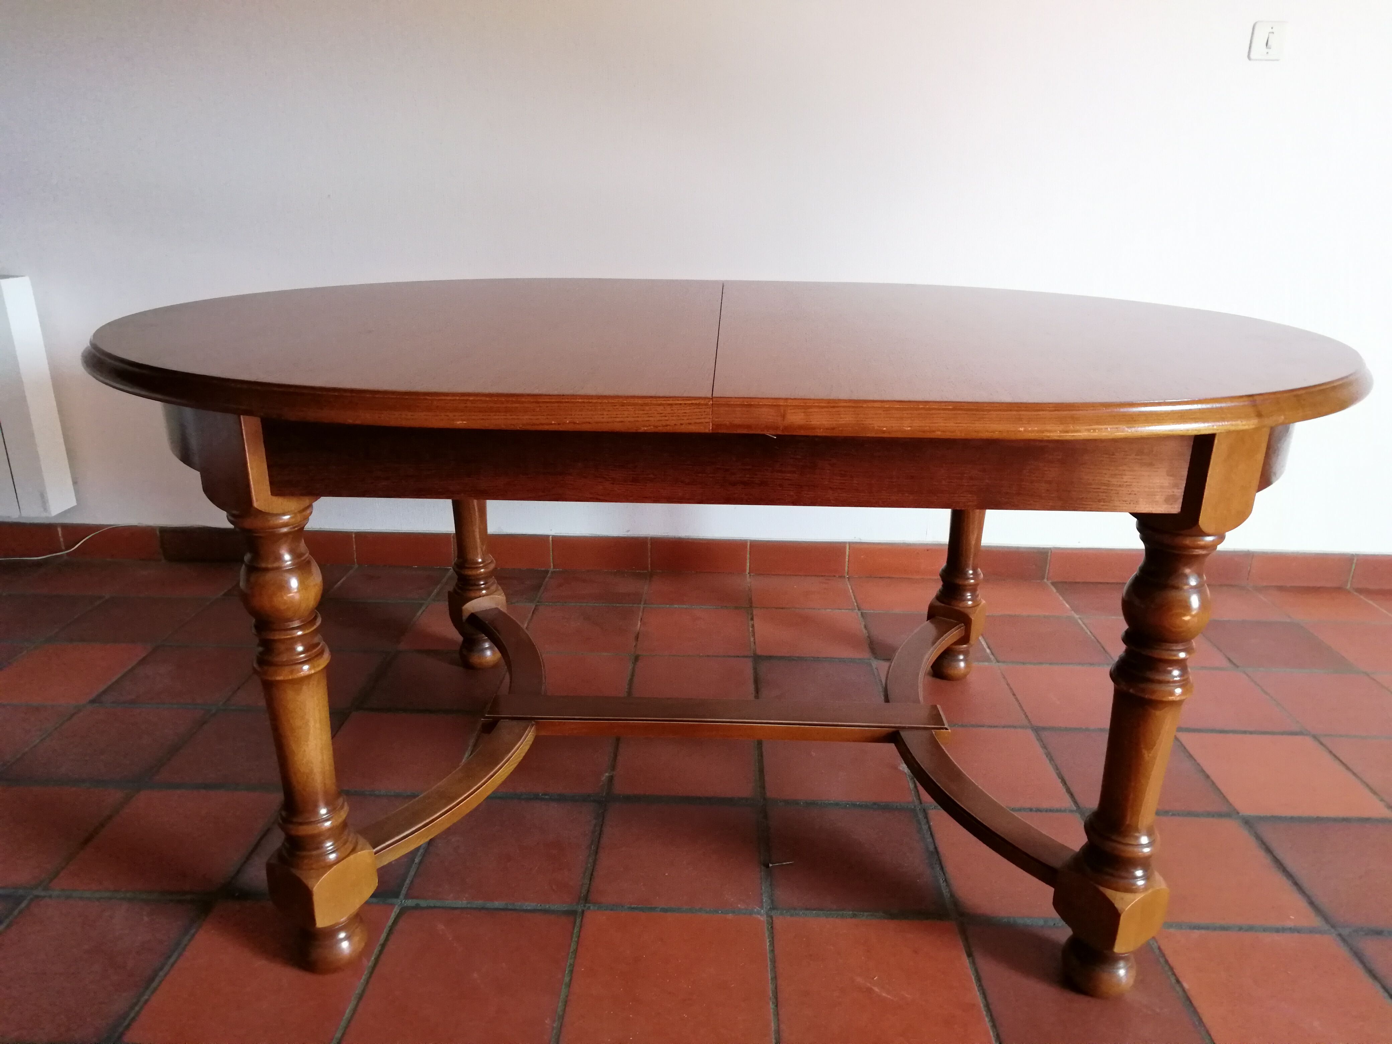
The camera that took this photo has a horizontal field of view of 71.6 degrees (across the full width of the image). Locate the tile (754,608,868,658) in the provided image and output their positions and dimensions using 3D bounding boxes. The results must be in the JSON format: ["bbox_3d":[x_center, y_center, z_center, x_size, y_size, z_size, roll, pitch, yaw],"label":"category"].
[{"bbox_3d":[0.251,0.254,2.151,0.241,0.015,0.241,1,19,1],"label":"tile"}]

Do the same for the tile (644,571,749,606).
[{"bbox_3d":[0.005,0.174,2.392,0.242,0.015,0.210,1,19,1],"label":"tile"}]

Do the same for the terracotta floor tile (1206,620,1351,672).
[{"bbox_3d":[1.273,0.278,2.140,0.242,0.015,0.240,1,19,1],"label":"terracotta floor tile"}]

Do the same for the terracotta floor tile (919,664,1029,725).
[{"bbox_3d":[0.510,0.350,1.945,0.246,0.015,0.246,1,19,1],"label":"terracotta floor tile"}]

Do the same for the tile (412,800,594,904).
[{"bbox_3d":[-0.277,0.490,1.441,0.241,0.015,0.241,1,19,1],"label":"tile"}]

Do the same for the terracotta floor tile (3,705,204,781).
[{"bbox_3d":[-1.050,0.403,1.734,0.242,0.015,0.239,1,19,1],"label":"terracotta floor tile"}]

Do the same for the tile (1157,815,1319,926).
[{"bbox_3d":[0.735,0.511,1.417,0.241,0.015,0.241,1,19,1],"label":"tile"}]

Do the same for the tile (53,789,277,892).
[{"bbox_3d":[-0.798,0.492,1.490,0.245,0.015,0.240,1,19,1],"label":"tile"}]

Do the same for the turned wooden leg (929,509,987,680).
[{"bbox_3d":[0.540,-0.029,1.893,0.098,0.735,0.098,12,22,29],"label":"turned wooden leg"}]

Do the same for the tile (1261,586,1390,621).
[{"bbox_3d":[1.528,0.205,2.354,0.240,0.014,0.212,1,19,1],"label":"tile"}]

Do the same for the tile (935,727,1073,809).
[{"bbox_3d":[0.503,0.435,1.703,0.245,0.015,0.240,1,19,1],"label":"tile"}]

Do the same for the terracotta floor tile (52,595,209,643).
[{"bbox_3d":[-1.271,0.226,2.177,0.241,0.015,0.241,1,19,1],"label":"terracotta floor tile"}]

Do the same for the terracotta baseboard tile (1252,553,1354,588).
[{"bbox_3d":[1.532,0.117,2.443,0.245,0.091,0.012,1,19,1],"label":"terracotta baseboard tile"}]

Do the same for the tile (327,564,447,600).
[{"bbox_3d":[-0.771,0.159,2.439,0.243,0.015,0.224,1,19,1],"label":"tile"}]

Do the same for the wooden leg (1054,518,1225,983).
[{"bbox_3d":[0.505,0.282,1.107,0.103,0.622,0.103,-10,21,-28],"label":"wooden leg"}]

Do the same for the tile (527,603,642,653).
[{"bbox_3d":[-0.259,0.250,2.200,0.243,0.015,0.241,1,19,1],"label":"tile"}]

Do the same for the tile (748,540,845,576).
[{"bbox_3d":[0.266,0.096,2.502,0.247,0.089,0.013,1,19,1],"label":"tile"}]

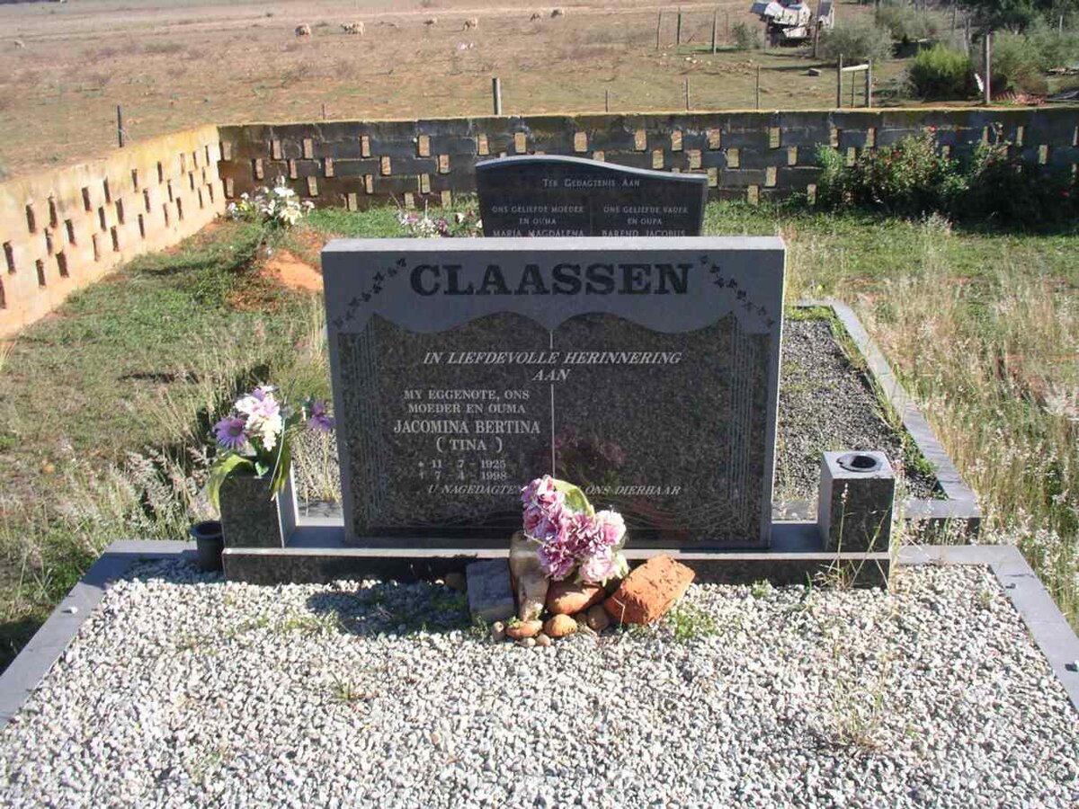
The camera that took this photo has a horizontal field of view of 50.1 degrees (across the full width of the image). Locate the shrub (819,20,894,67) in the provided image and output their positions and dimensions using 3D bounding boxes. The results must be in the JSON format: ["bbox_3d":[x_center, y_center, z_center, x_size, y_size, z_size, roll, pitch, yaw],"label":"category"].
[{"bbox_3d":[7.137,-8.145,26.000,1.703,0.985,1.618,4,21,14],"label":"shrub"}]

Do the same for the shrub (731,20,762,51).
[{"bbox_3d":[5.749,-10.243,32.000,0.798,0.821,0.758,2,21,9],"label":"shrub"}]

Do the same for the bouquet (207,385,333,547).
[{"bbox_3d":[-0.607,0.139,2.633,0.270,0.345,0.210,0,21,3],"label":"bouquet"}]

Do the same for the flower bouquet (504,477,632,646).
[{"bbox_3d":[0.057,0.327,2.443,0.270,0.320,0.210,0,21,3],"label":"flower bouquet"}]

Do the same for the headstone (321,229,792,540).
[{"bbox_3d":[0.032,-0.016,2.538,0.967,0.688,0.106,0,21,3],"label":"headstone"}]

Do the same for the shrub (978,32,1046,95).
[{"bbox_3d":[7.998,-5.794,19.500,1.155,1.020,1.098,7,22,20],"label":"shrub"}]

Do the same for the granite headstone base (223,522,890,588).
[{"bbox_3d":[0.031,0.348,2.664,1.500,0.082,0.185,0,21,3],"label":"granite headstone base"}]

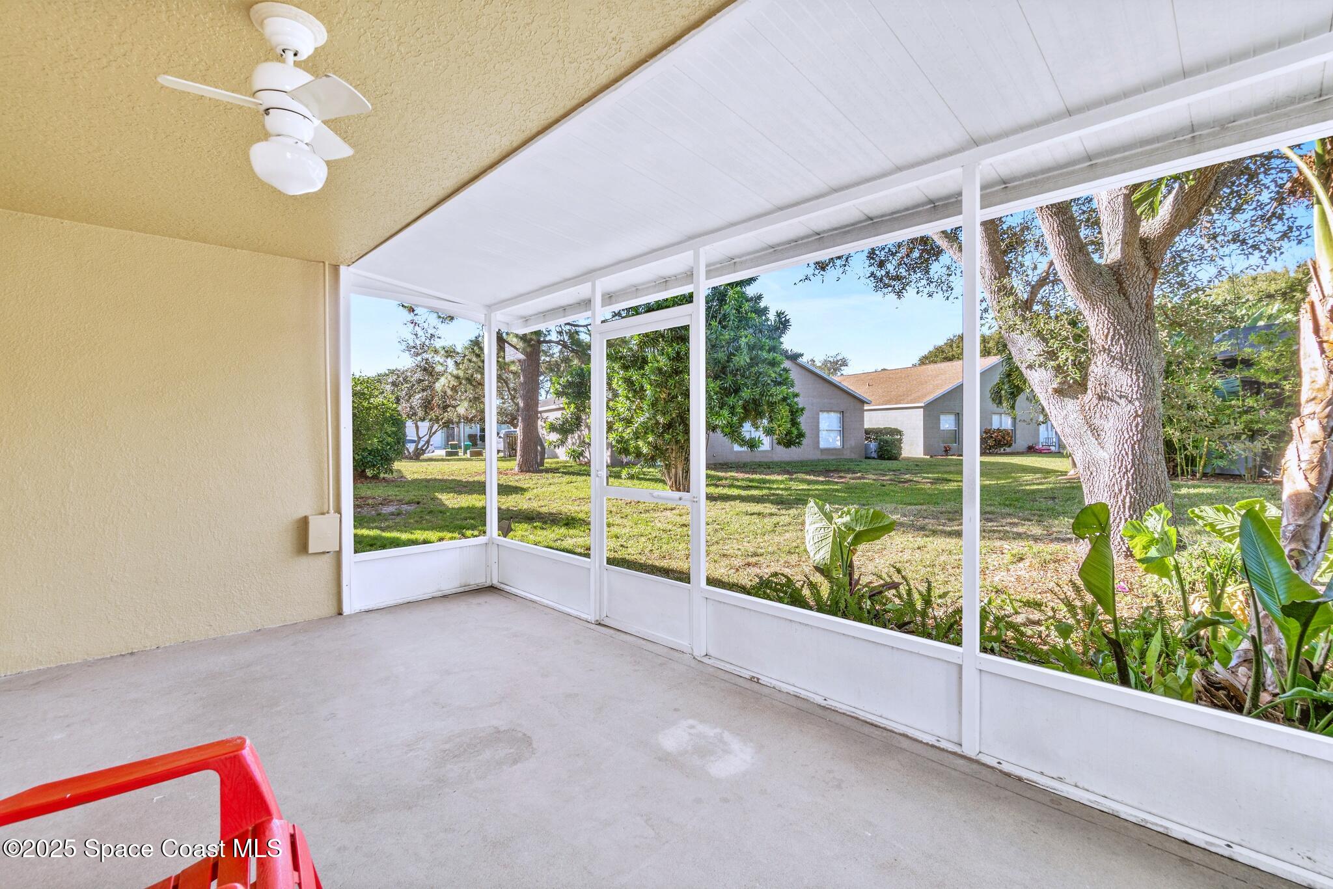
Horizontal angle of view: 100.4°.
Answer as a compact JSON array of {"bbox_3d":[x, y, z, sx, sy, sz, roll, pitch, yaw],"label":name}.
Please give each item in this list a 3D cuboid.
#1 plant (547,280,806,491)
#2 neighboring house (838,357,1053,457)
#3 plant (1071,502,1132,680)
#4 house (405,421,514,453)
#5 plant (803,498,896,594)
[{"bbox_3d":[0.240,-1.295,12.200,5.400,4.800,4.900,0,1,0],"label":"plant"},{"bbox_3d":[15.933,-2.260,36.852,14.600,5.400,13.000,-1,1,-29],"label":"neighboring house"},{"bbox_3d":[1.962,0.756,2.500,0.280,1.020,0.260,1,1,37],"label":"plant"},{"bbox_3d":[-22.209,-2.044,56.000,14.000,4.800,10.500,-1,1,-27],"label":"house"},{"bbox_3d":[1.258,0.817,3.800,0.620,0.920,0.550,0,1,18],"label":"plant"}]

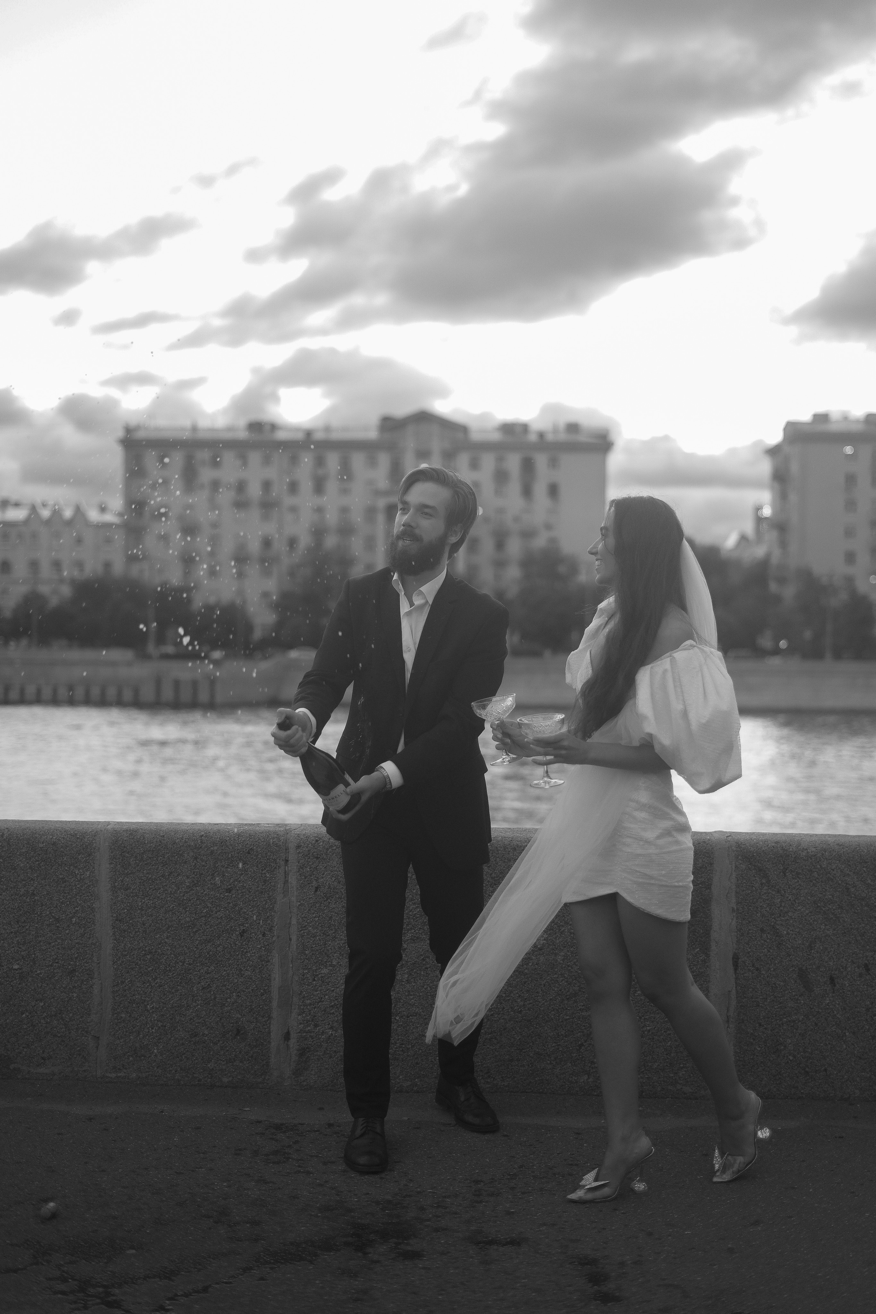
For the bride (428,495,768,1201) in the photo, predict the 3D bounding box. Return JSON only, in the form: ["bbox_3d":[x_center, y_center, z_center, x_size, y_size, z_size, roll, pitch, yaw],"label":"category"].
[{"bbox_3d":[0.431,0.452,4.388,0.800,1.685,0.500,1,0,-24],"label":"bride"}]

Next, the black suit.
[{"bbox_3d":[-0.049,0.495,4.780,0.490,1.450,0.590,1,0,18],"label":"black suit"}]

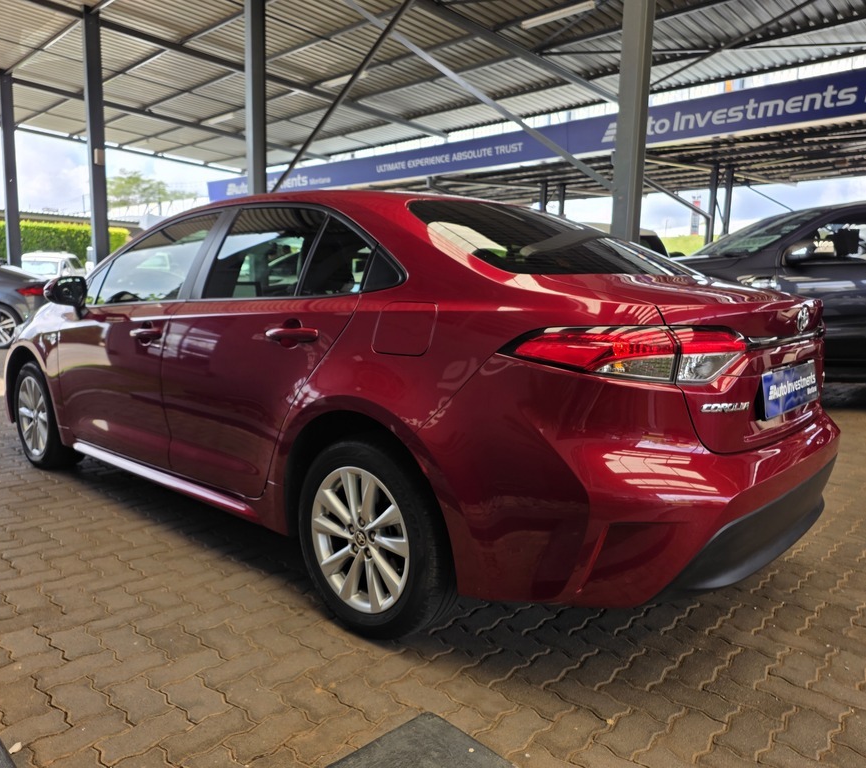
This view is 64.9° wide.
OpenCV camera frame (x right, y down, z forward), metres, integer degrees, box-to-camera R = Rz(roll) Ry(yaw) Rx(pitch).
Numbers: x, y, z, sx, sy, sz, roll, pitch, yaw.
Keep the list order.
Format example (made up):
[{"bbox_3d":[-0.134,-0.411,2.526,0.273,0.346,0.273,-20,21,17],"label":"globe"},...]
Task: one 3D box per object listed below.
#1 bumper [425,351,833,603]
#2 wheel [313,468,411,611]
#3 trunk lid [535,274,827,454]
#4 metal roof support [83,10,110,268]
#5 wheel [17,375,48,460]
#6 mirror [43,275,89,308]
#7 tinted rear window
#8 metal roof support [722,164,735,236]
[{"bbox_3d":[0.819,0.200,2.273,0.750,0.670,1.760,8,10,41],"label":"bumper"},{"bbox_3d":[-0.181,0.469,2.130,0.445,0.445,0.160,8,10,41],"label":"wheel"},{"bbox_3d":[0.879,-0.100,2.185,0.580,0.480,1.200,8,10,41],"label":"trunk lid"},{"bbox_3d":[-5.075,-3.007,10.312,0.134,5.017,0.172,9,11,43],"label":"metal roof support"},{"bbox_3d":[-2.205,0.177,3.893,0.445,0.445,0.160,8,10,41],"label":"wheel"},{"bbox_3d":[-1.665,-0.424,3.111,0.160,0.155,0.200,8,10,41],"label":"mirror"},{"bbox_3d":[0.468,-0.499,2.500,0.660,0.120,1.180,36,27,33],"label":"tinted rear window"},{"bbox_3d":[6.556,-2.903,15.396,0.120,3.947,0.150,9,11,43],"label":"metal roof support"}]

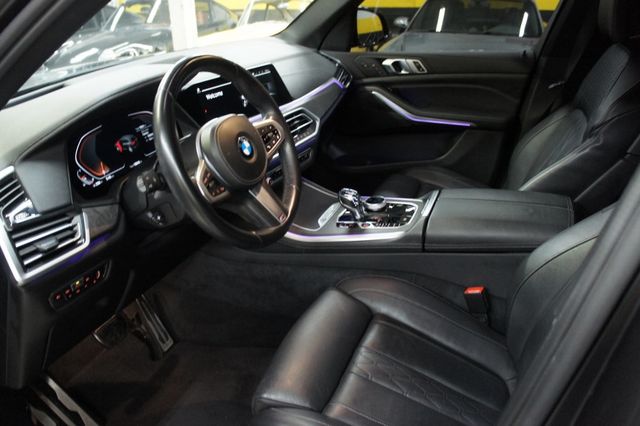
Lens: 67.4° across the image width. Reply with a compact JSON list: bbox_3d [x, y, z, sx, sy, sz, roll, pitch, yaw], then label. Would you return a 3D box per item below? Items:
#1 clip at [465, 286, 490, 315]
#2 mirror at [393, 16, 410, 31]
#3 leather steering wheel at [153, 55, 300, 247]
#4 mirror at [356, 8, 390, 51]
[{"bbox_3d":[0.351,0.200,1.073,0.038,0.062,0.026,-5,20,43],"label":"clip"},{"bbox_3d":[0.934,-2.176,5.500,0.200,0.140,0.120,9,26,18],"label":"mirror"},{"bbox_3d":[-0.172,-0.111,0.925,0.110,0.372,0.372,-15,14,31],"label":"leather steering wheel"},{"bbox_3d":[0.193,-0.832,2.153,0.120,0.168,0.250,21,31,37],"label":"mirror"}]

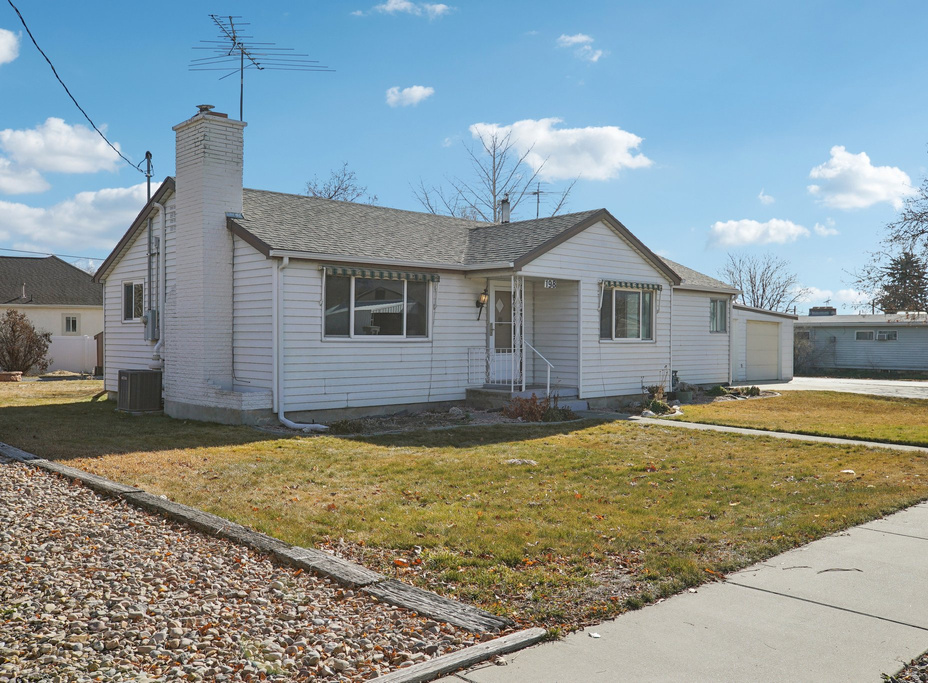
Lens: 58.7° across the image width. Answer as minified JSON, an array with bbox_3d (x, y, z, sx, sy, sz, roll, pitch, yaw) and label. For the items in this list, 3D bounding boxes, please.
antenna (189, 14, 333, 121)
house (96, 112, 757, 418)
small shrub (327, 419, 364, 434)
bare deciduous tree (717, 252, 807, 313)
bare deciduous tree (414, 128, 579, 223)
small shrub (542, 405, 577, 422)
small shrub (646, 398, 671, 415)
[{"bbox_3d":[-4.000,-4.680,15.000,2.950,1.800,2.800,0,0,6],"label":"antenna"},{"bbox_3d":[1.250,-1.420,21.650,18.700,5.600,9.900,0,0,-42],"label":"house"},{"bbox_3d":[-1.790,1.250,12.450,0.560,0.280,0.480,0,0,0],"label":"small shrub"},{"bbox_3d":[15.500,-1.700,43.000,4.600,6.000,4.600,0,0,0],"label":"bare deciduous tree"},{"bbox_3d":[1.330,-4.000,36.000,7.300,10.500,7.200,0,0,0],"label":"bare deciduous tree"},{"bbox_3d":[1.680,1.240,14.450,0.580,0.330,0.500,0,0,0],"label":"small shrub"},{"bbox_3d":[3.750,1.250,15.900,0.470,0.320,0.450,0,0,0],"label":"small shrub"}]

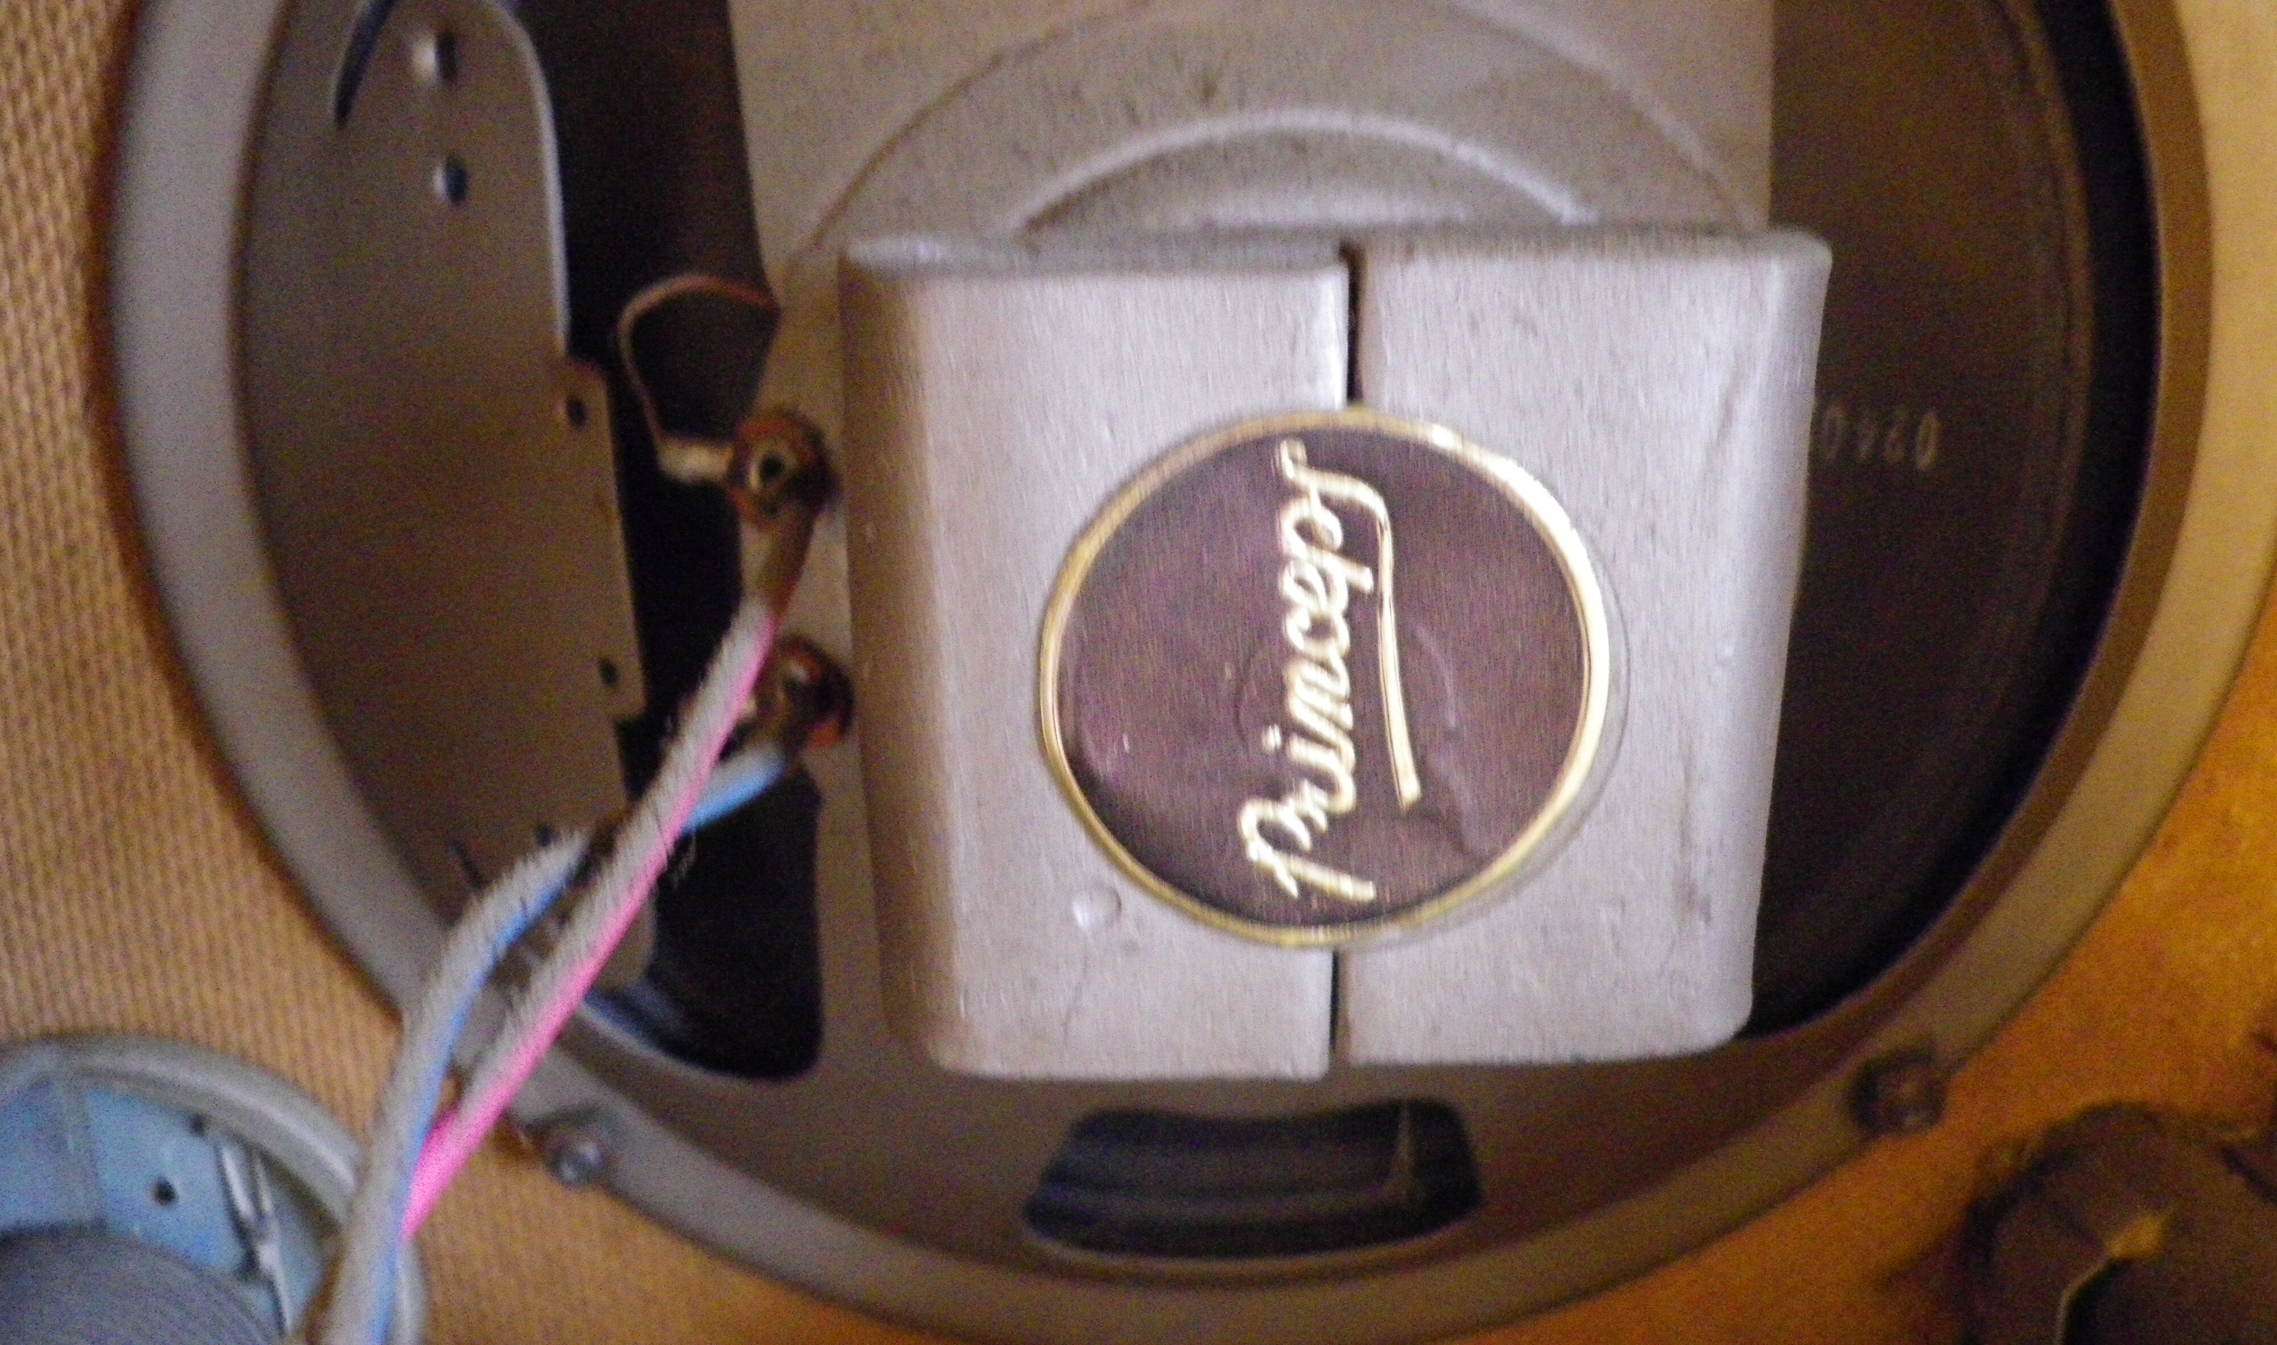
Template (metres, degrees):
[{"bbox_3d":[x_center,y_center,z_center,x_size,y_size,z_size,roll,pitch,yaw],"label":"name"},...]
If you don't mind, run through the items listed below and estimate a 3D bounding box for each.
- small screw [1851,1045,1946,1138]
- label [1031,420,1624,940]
[{"bbox_3d":[0.094,0.052,0.227,0.010,0.010,0.006,0,18,-1],"label":"small screw"},{"bbox_3d":[0.013,0.001,0.124,0.038,0.038,0.002,0,18,-1],"label":"label"}]

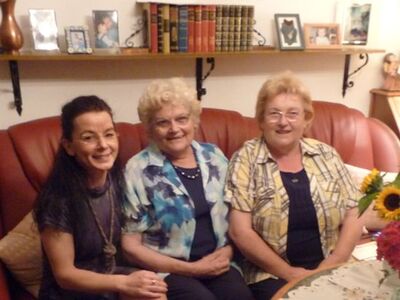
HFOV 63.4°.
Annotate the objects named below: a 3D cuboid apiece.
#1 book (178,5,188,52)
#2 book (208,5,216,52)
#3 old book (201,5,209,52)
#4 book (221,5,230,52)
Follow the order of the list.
[{"bbox_3d":[-0.089,-0.558,1.513,0.041,0.196,0.140,-4,17,-13],"label":"book"},{"bbox_3d":[0.041,-0.572,1.541,0.034,0.203,0.140,-4,17,-13],"label":"book"},{"bbox_3d":[0.007,-0.569,1.534,0.034,0.201,0.140,-4,17,-13],"label":"old book"},{"bbox_3d":[0.102,-0.577,1.555,0.035,0.199,0.140,-4,17,-13],"label":"book"}]

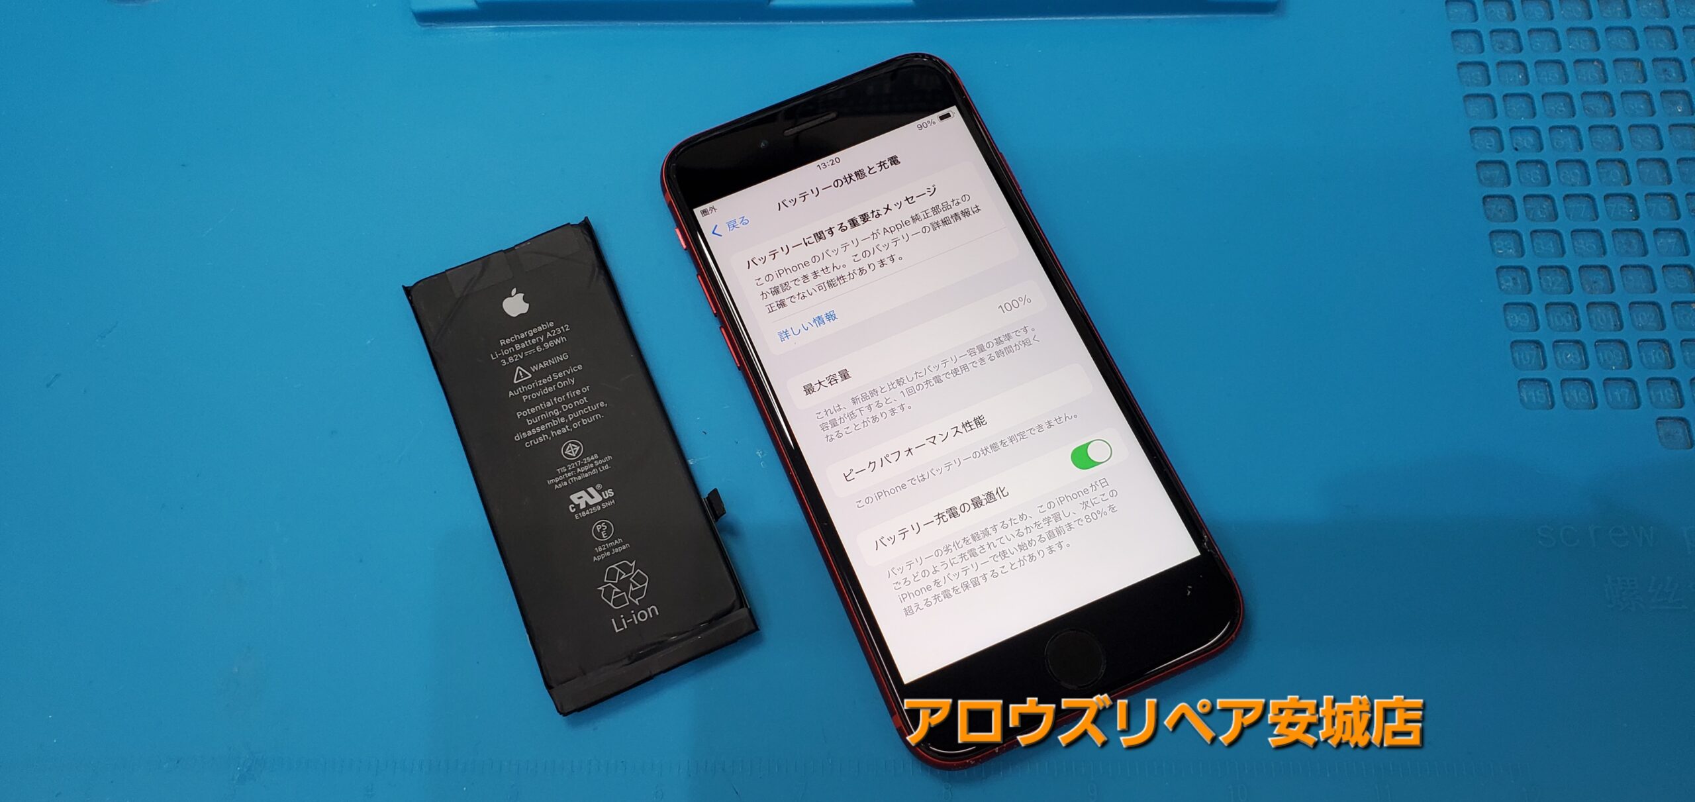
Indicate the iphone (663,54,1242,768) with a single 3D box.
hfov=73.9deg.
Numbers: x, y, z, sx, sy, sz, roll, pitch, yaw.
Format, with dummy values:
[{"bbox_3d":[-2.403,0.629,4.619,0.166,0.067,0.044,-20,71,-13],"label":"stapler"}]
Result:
[{"bbox_3d":[0.016,-0.005,0.219,0.067,0.007,0.138,-23,70,-6],"label":"iphone"}]

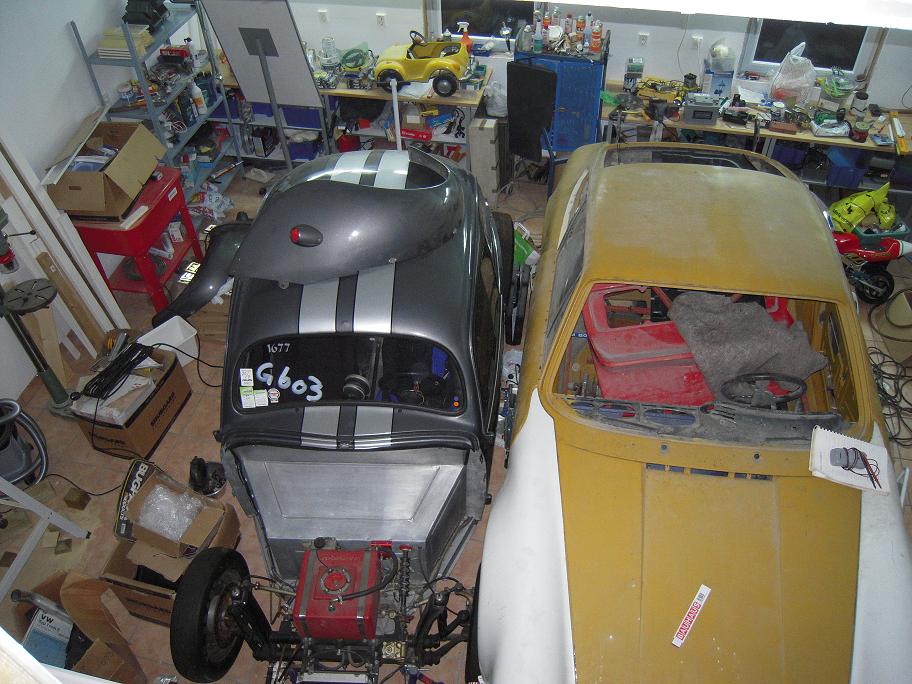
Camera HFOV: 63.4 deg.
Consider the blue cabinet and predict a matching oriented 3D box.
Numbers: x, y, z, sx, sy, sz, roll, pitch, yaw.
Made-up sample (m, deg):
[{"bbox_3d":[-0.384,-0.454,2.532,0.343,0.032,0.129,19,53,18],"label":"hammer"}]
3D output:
[{"bbox_3d":[0.864,-2.022,6.022,0.690,0.800,0.440,10,46,12],"label":"blue cabinet"}]

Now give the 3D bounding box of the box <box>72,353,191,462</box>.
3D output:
[{"bbox_3d":[-1.899,0.359,4.382,0.328,0.318,0.554,9,44,12],"label":"box"}]

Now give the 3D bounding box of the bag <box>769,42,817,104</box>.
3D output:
[{"bbox_3d":[2.498,-1.939,5.473,0.270,0.430,0.230,10,46,12],"label":"bag"}]

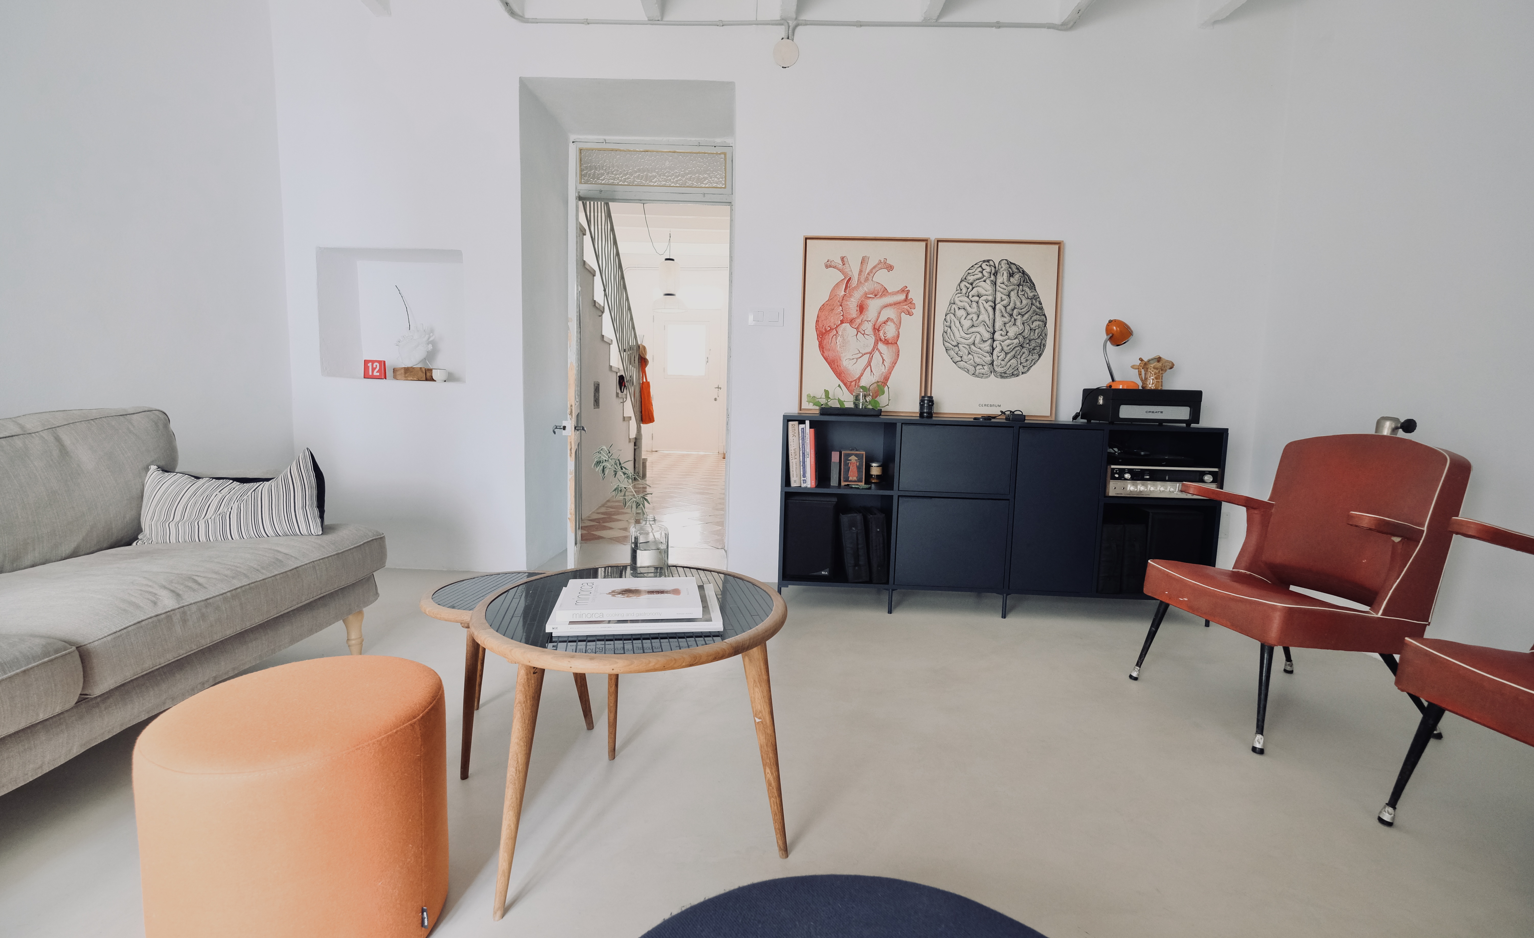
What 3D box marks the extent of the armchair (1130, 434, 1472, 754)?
[{"bbox_3d":[1.586,0.320,1.951,0.643,0.855,0.540,1,6,-10],"label":"armchair"}]

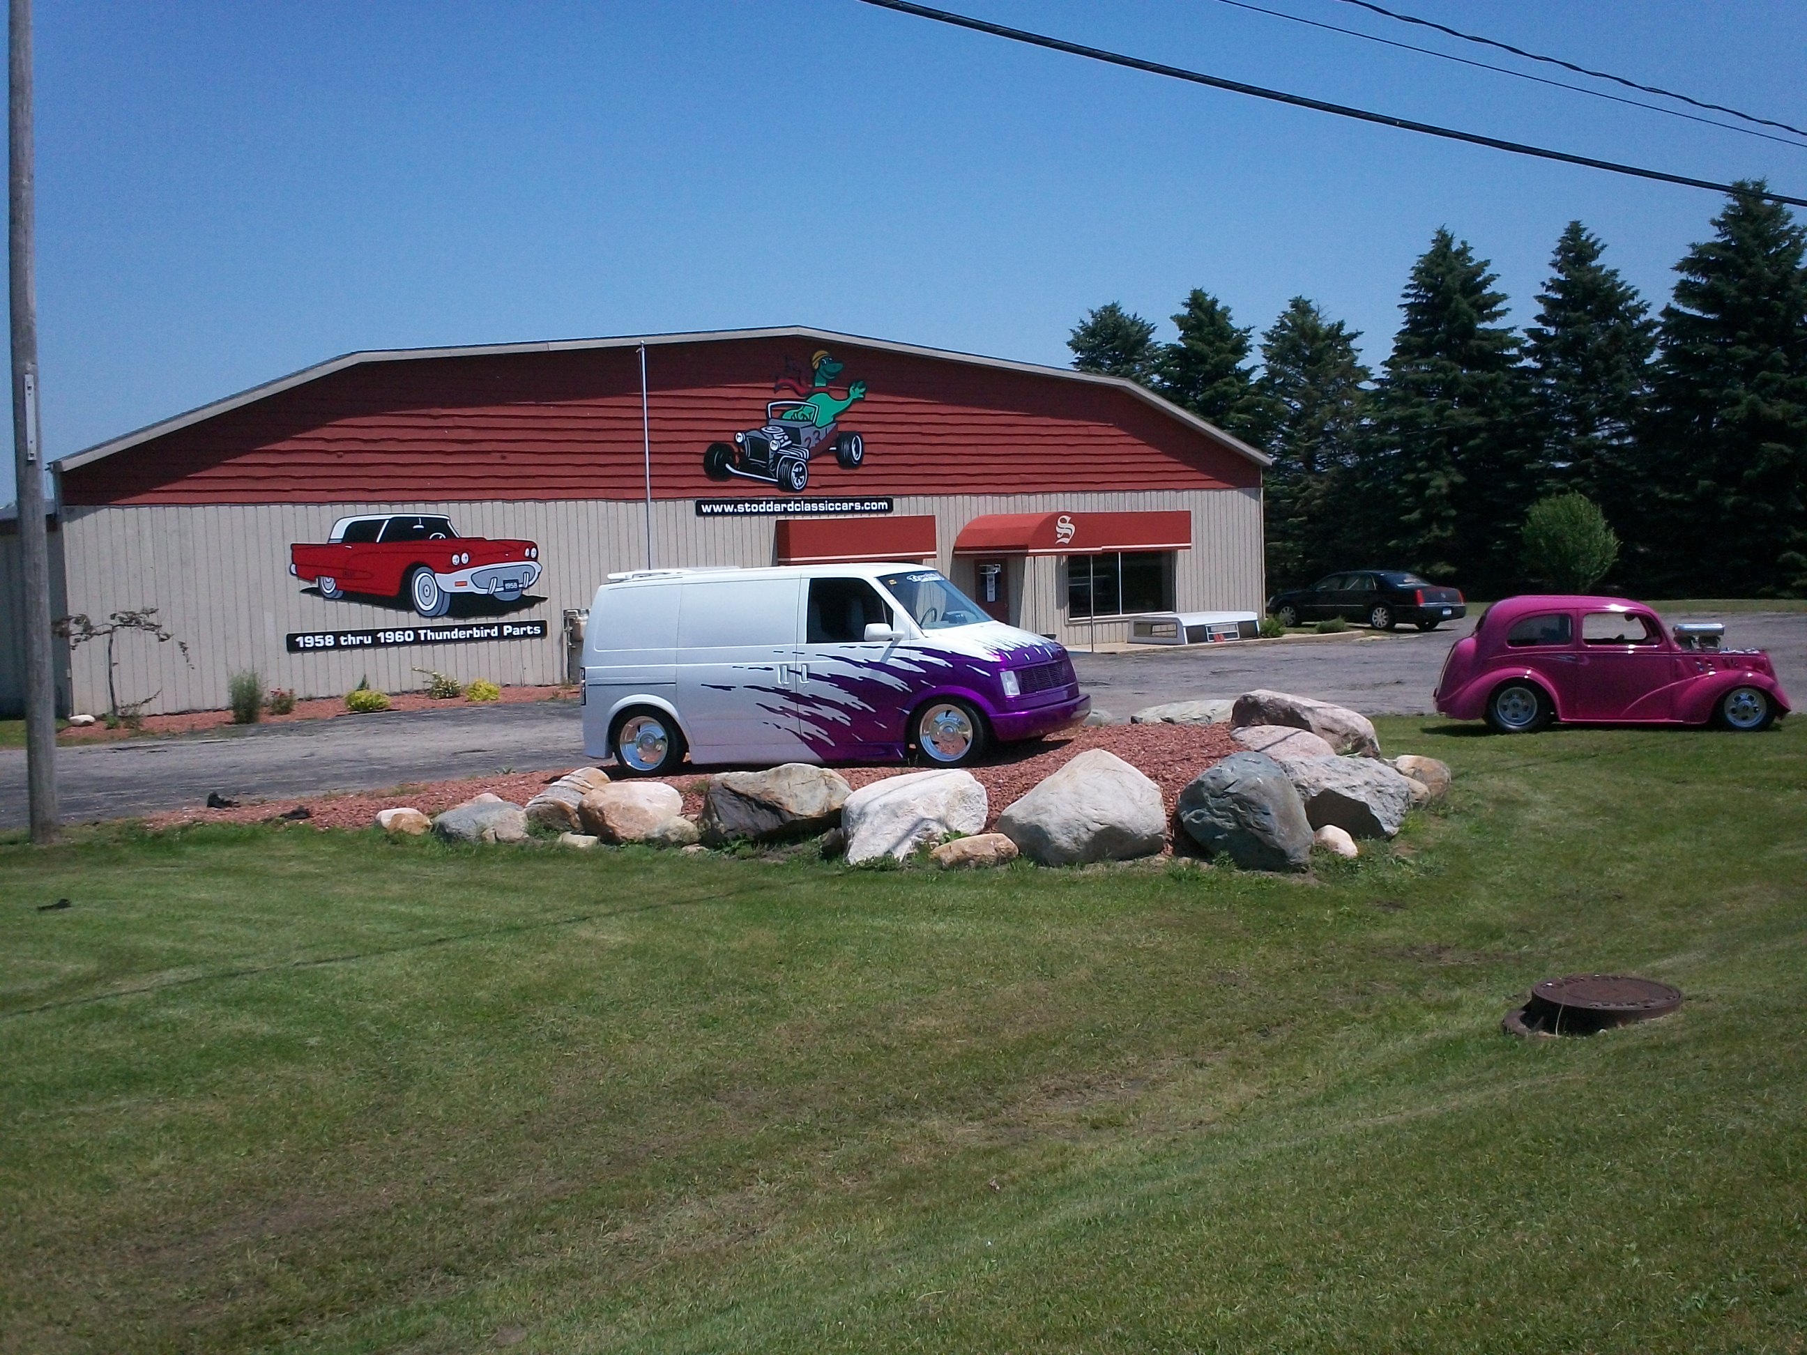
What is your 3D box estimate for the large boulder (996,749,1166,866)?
[{"bbox_3d":[1.263,0.896,14.188,1.200,0.780,0.900,-1,4,5],"label":"large boulder"}]

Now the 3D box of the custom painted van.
[{"bbox_3d":[-0.578,-0.115,17.746,4.280,1.780,1.920,-2,3,22],"label":"custom painted van"}]

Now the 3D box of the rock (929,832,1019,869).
[{"bbox_3d":[0.494,1.196,13.976,0.600,0.250,0.380,-1,4,2],"label":"rock"}]

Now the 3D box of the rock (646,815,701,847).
[{"bbox_3d":[-1.757,1.151,15.060,0.420,0.240,0.320,-2,4,-7],"label":"rock"}]

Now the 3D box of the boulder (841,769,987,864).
[{"bbox_3d":[0.066,0.975,14.322,1.030,0.650,0.750,-2,4,0],"label":"boulder"}]

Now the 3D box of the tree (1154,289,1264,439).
[{"bbox_3d":[11.651,-9.102,76.433,4.900,11.530,4.900,-1,4,9],"label":"tree"}]

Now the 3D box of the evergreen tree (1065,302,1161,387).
[{"bbox_3d":[8.458,-8.849,78.384,5.800,11.808,5.800,-1,4,6],"label":"evergreen tree"}]

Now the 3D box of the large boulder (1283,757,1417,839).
[{"bbox_3d":[3.022,0.826,13.500,0.940,0.500,0.720,-1,5,0],"label":"large boulder"}]

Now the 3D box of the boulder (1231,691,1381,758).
[{"bbox_3d":[3.714,0.430,18.312,1.360,0.600,0.900,-1,4,11],"label":"boulder"}]

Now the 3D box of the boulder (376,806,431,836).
[{"bbox_3d":[-3.653,1.053,14.500,0.400,0.200,0.300,-1,5,0],"label":"boulder"}]

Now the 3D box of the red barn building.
[{"bbox_3d":[-10.539,-4.312,51.743,30.300,7.000,26.000,-5,6,-39],"label":"red barn building"}]

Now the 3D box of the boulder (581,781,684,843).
[{"bbox_3d":[-2.050,1.020,15.000,0.780,0.460,0.600,-2,4,-8],"label":"boulder"}]

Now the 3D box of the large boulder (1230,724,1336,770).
[{"bbox_3d":[3.011,0.564,15.700,0.860,0.430,0.680,-1,5,0],"label":"large boulder"}]

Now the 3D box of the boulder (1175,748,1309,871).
[{"bbox_3d":[2.127,0.838,12.400,0.860,0.720,0.740,-1,5,0],"label":"boulder"}]

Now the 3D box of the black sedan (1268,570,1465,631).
[{"bbox_3d":[11.377,-1.966,49.209,1.900,1.460,5.250,-5,5,-36],"label":"black sedan"}]

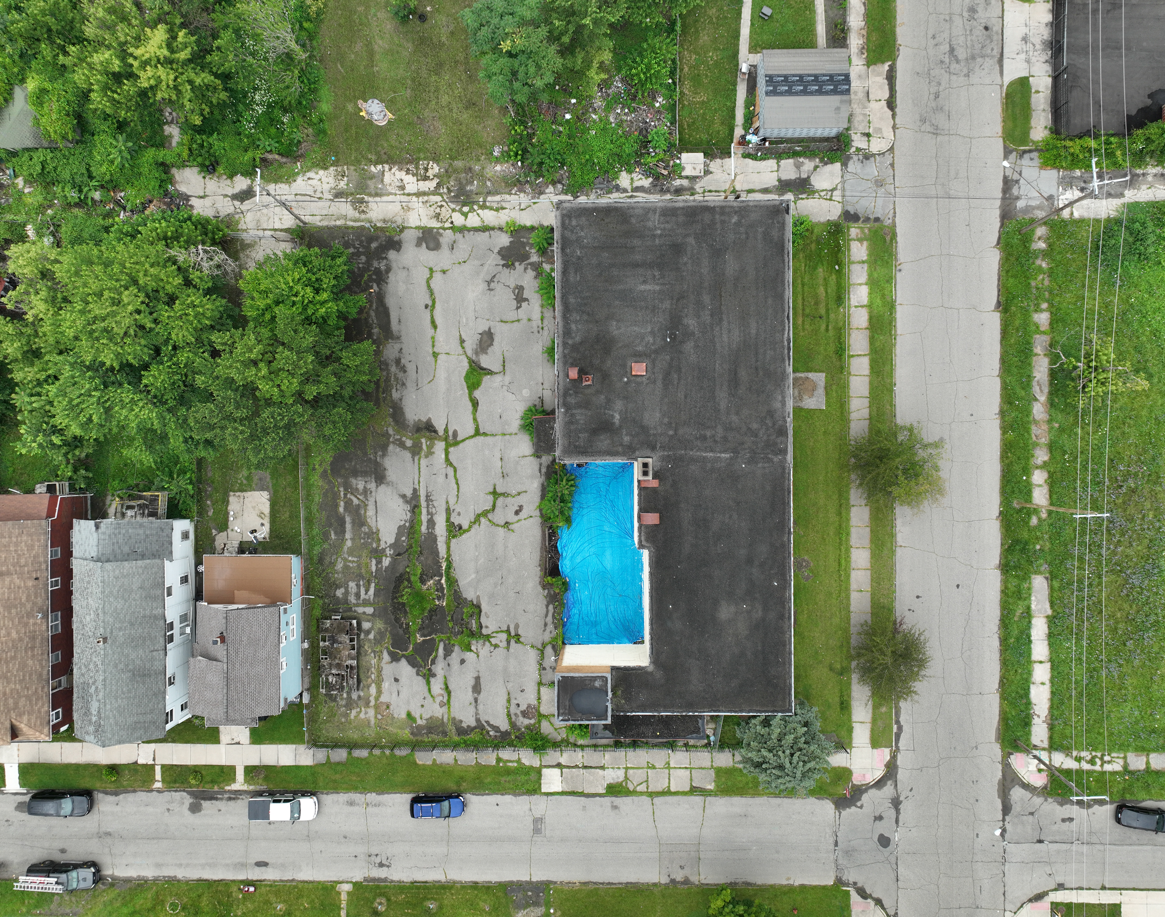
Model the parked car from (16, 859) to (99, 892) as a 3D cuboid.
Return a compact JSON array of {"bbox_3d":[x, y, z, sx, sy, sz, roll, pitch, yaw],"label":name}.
[{"bbox_3d":[-41.720,33.596,67.980,5.900,1.900,2.000,0,90,1],"label":"parked car"}]

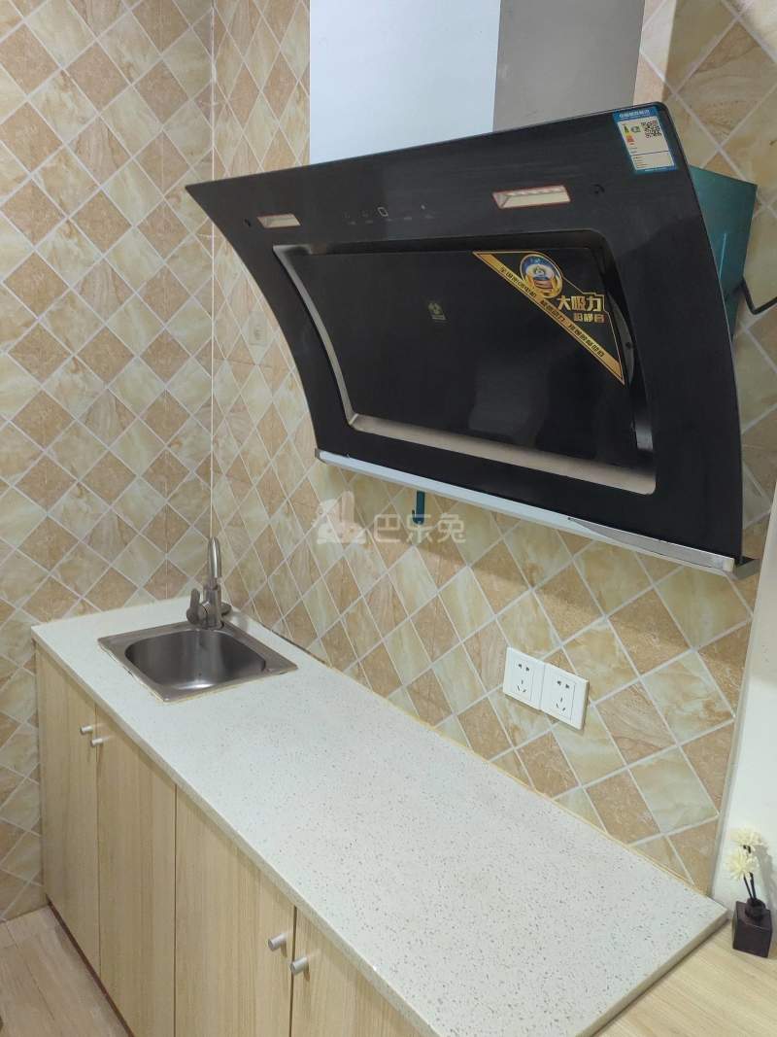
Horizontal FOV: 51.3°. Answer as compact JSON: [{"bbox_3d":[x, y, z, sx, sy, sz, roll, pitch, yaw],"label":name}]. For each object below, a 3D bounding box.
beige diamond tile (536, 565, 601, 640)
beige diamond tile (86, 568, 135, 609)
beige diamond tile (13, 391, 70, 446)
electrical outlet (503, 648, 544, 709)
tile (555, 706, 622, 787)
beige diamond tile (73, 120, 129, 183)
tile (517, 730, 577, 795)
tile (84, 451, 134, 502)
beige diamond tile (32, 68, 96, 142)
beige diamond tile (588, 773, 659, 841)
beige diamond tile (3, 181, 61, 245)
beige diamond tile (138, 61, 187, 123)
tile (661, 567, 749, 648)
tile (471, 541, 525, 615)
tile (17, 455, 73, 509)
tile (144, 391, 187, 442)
[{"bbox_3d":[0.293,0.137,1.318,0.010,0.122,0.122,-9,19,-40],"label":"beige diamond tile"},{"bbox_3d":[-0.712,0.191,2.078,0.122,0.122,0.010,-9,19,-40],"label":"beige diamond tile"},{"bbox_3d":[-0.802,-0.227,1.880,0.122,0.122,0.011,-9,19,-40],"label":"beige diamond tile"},{"bbox_3d":[0.236,0.276,1.396,0.010,0.086,0.086,-8,18,-39],"label":"electrical outlet"},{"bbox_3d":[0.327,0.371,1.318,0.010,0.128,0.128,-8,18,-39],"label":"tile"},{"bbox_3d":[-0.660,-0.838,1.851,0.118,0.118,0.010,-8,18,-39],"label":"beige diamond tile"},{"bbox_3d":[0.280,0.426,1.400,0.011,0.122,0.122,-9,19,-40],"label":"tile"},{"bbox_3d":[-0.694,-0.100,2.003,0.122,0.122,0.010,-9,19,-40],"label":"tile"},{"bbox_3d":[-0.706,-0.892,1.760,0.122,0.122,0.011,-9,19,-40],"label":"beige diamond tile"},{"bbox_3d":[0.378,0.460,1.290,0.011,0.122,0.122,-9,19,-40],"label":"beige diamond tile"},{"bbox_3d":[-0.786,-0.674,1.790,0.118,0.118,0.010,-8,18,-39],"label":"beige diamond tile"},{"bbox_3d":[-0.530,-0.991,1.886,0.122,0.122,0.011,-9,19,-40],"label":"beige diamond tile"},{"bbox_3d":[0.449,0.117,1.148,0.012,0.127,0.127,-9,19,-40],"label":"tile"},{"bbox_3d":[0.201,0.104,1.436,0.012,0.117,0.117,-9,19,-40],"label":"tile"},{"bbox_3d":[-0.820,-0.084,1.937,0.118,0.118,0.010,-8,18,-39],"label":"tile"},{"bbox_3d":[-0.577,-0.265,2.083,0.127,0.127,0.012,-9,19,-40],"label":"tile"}]

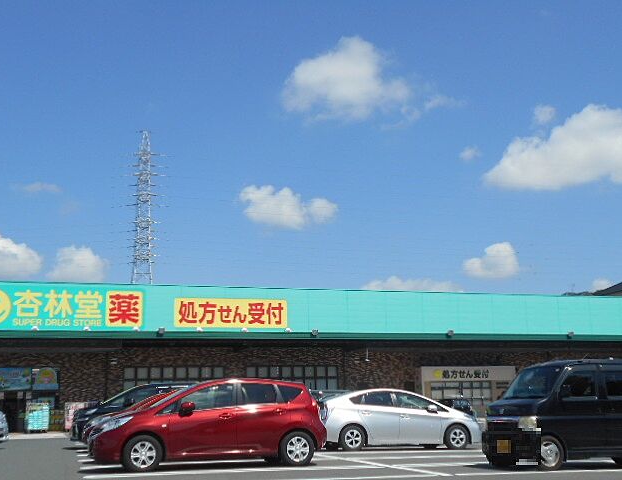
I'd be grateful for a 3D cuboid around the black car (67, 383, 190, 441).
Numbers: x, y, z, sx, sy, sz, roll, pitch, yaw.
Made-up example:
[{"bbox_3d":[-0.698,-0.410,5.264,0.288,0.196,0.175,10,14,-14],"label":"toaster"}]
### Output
[{"bbox_3d":[-4.280,4.950,23.050,4.820,1.790,1.820,2,-12,-16],"label":"black car"}]

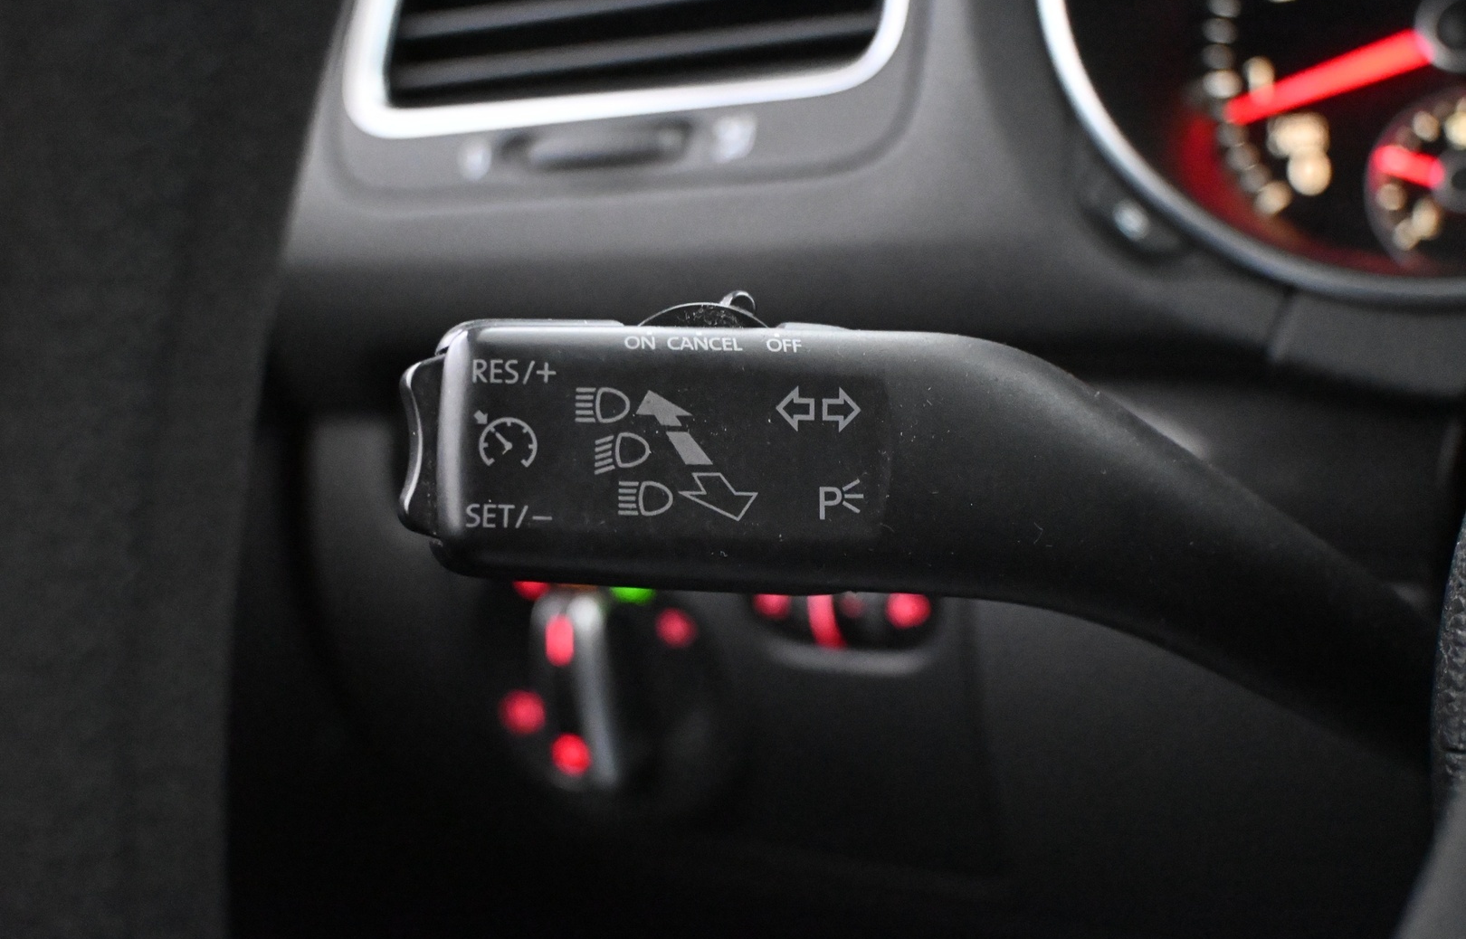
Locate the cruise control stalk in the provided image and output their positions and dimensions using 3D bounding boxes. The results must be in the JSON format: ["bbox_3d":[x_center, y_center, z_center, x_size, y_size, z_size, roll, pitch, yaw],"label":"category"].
[{"bbox_3d":[0.036,0.012,0.246,0.159,0.071,0.044,0,2,-3],"label":"cruise control stalk"}]

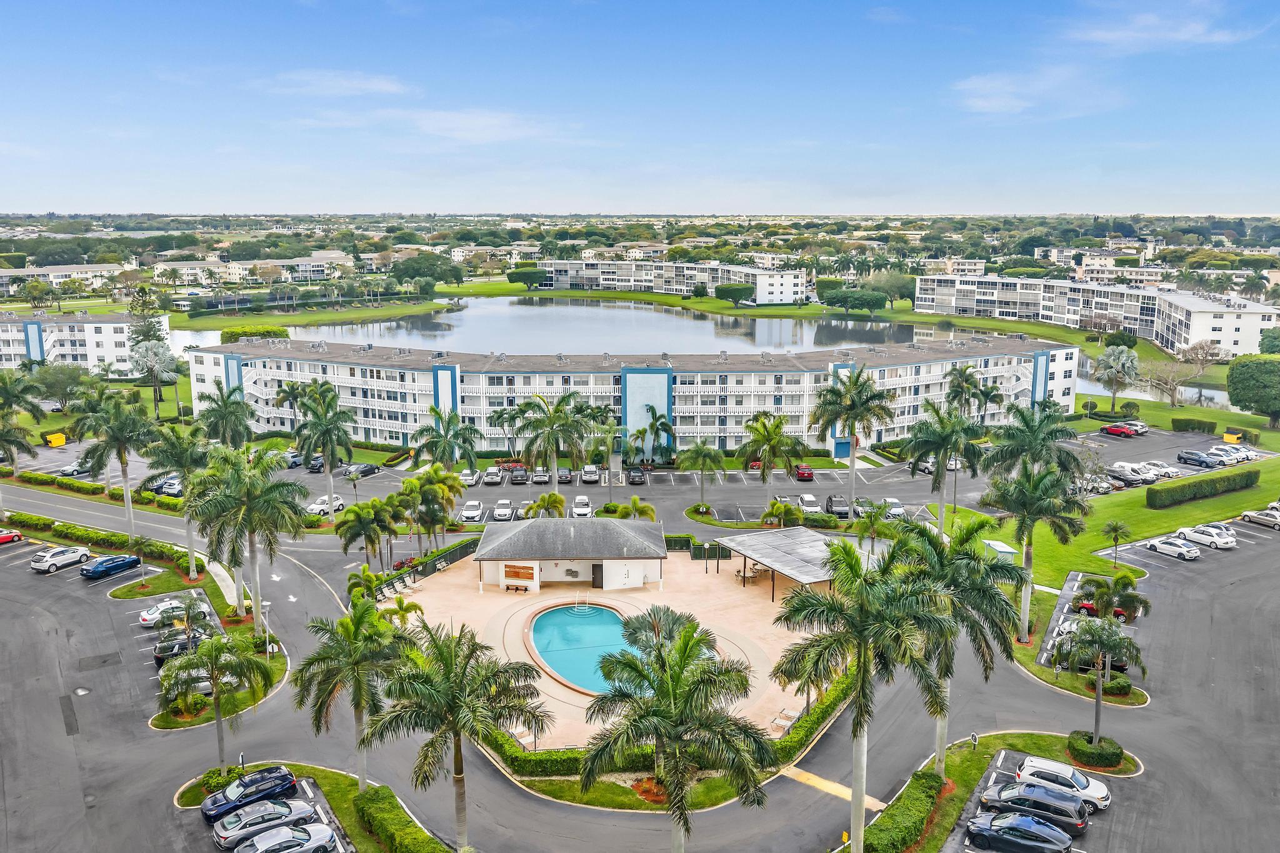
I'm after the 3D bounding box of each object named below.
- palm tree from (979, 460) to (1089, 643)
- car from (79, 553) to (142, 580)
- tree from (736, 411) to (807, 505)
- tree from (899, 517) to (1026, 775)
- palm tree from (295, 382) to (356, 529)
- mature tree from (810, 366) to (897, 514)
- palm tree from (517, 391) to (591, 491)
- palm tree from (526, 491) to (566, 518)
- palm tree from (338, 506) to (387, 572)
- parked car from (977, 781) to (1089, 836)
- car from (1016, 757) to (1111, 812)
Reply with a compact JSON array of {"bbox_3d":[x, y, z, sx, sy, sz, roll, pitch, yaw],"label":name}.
[{"bbox_3d":[27.943,8.970,70.935,7.750,13.630,7.750,0,12,0],"label":"palm tree"},{"bbox_3d":[-46.864,12.247,88.232,1.840,1.450,4.880,6,14,27],"label":"car"},{"bbox_3d":[13.361,4.345,101.137,7.300,11.700,7.300,0,12,0],"label":"tree"},{"bbox_3d":[16.754,12.440,53.123,7.300,14.520,7.300,4,13,18],"label":"tree"},{"bbox_3d":[-31.079,2.620,99.044,6.020,14.380,6.020,0,12,0],"label":"palm tree"},{"bbox_3d":[21.465,1.961,100.628,8.800,16.600,8.600,0,12,0],"label":"mature tree"},{"bbox_3d":[-8.329,3.203,98.212,7.340,13.510,7.340,0,12,0],"label":"palm tree"},{"bbox_3d":[-8.766,8.741,93.820,3.700,4.800,3.700,-1,12,-5],"label":"palm tree"},{"bbox_3d":[-23.161,9.972,84.008,4.300,6.400,4.300,-3,12,-16],"label":"palm tree"},{"bbox_3d":[20.222,19.405,51.108,5.150,1.740,2.010,7,14,29],"label":"parked car"},{"bbox_3d":[23.077,19.496,54.152,4.685,1.720,1.885,6,14,27],"label":"car"}]

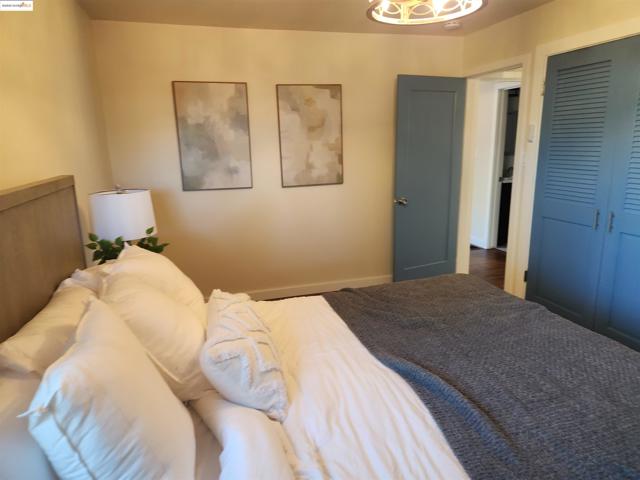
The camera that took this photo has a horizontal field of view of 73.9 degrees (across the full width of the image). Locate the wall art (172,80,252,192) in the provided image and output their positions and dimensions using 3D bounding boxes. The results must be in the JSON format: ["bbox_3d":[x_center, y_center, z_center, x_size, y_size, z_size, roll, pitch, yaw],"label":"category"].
[{"bbox_3d":[-0.913,-0.891,3.698,0.610,0.907,0.030,-5,14,-15],"label":"wall art"}]

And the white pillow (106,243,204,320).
[{"bbox_3d":[-0.763,0.250,1.905,0.190,0.500,0.600,-34,20,-6],"label":"white pillow"}]

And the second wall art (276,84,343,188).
[{"bbox_3d":[-0.077,-0.956,3.931,0.602,0.911,0.030,-5,14,-15],"label":"second wall art"}]

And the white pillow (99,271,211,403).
[{"bbox_3d":[-0.598,0.293,1.644,0.180,0.480,0.510,-36,20,-6],"label":"white pillow"}]

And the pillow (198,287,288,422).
[{"bbox_3d":[-0.293,0.395,1.533,0.180,0.360,0.510,-40,21,2],"label":"pillow"}]

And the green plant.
[{"bbox_3d":[-1.103,0.103,2.508,0.360,0.340,0.420,-5,14,-15],"label":"green plant"}]

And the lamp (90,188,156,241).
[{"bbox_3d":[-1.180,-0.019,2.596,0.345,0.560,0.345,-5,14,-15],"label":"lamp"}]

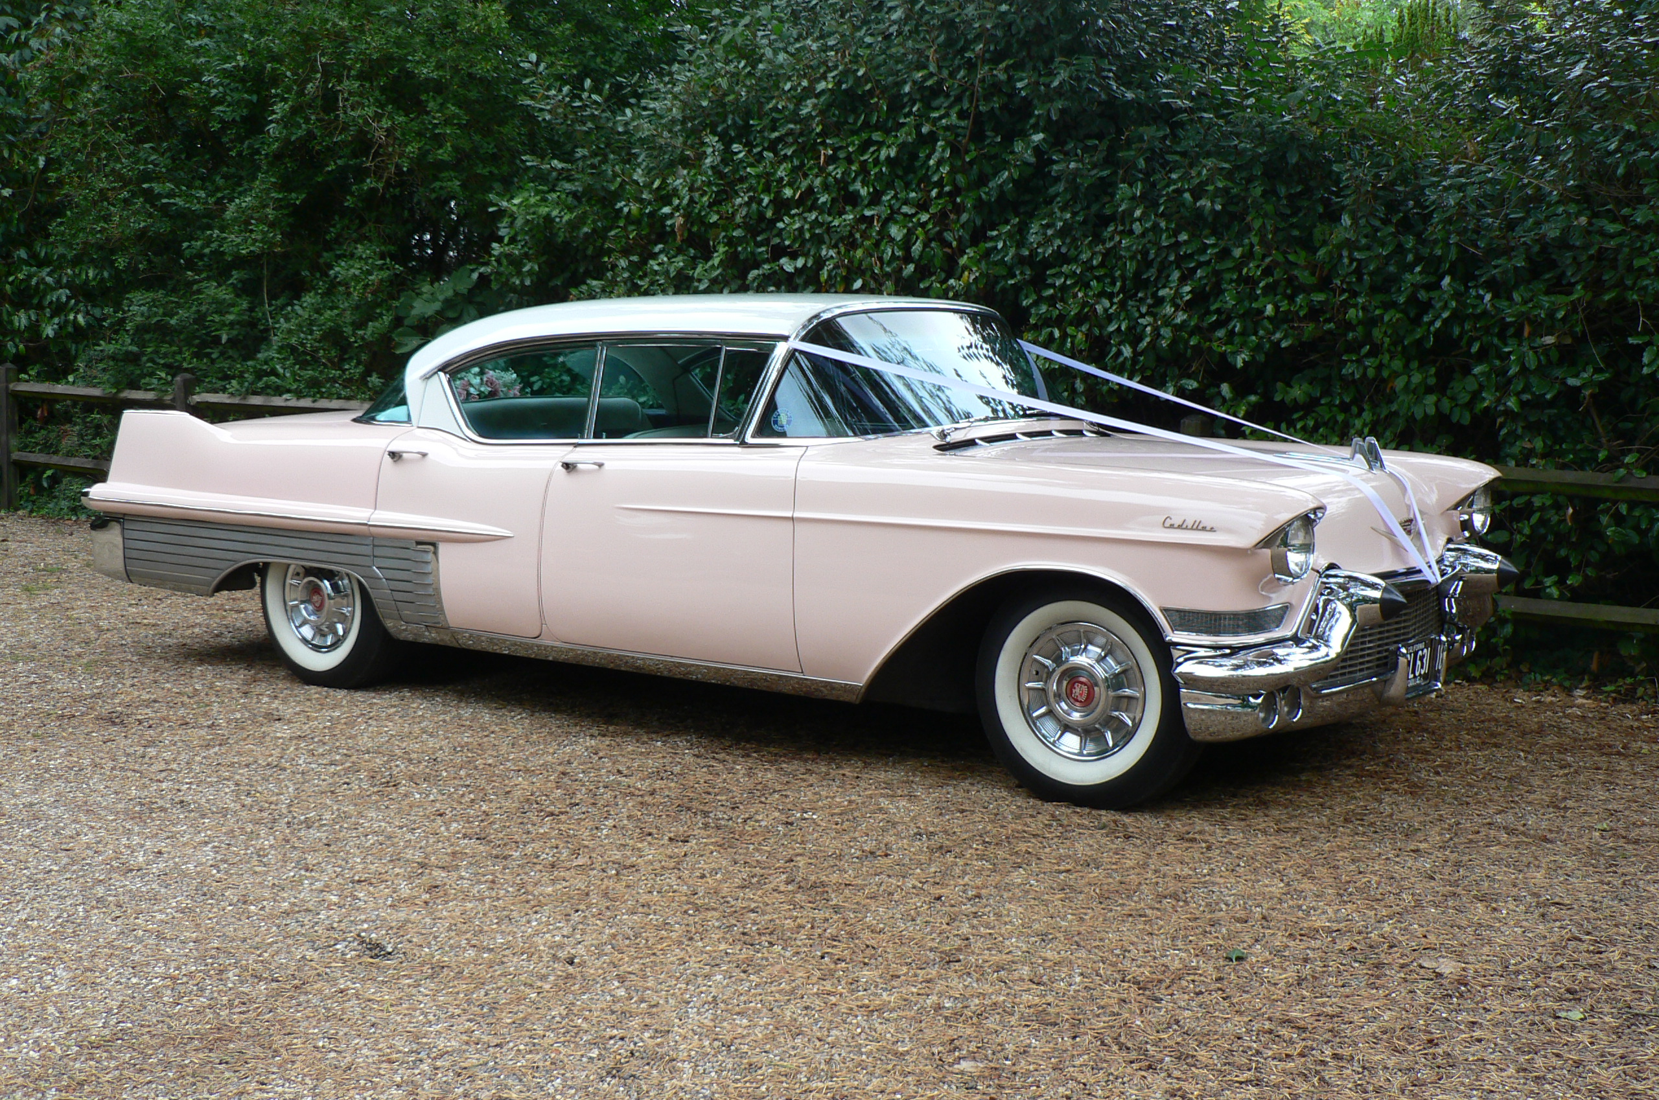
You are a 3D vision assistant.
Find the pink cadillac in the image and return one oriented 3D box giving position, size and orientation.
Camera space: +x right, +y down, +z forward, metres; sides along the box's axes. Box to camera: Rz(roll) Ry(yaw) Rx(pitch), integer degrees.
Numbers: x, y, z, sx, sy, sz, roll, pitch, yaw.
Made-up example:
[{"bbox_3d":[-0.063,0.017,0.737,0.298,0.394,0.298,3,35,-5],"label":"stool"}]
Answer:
[{"bbox_3d":[-0.341,-0.188,7.876,5.680,1.510,2.030,5,8,35],"label":"pink cadillac"}]

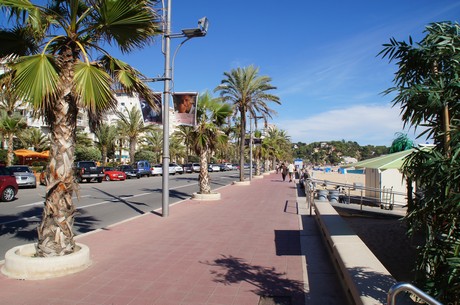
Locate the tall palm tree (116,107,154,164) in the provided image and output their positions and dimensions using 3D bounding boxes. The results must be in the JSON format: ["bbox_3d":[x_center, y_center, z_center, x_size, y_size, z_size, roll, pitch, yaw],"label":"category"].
[{"bbox_3d":[-13.800,-1.700,50.000,6.000,9.600,6.000,0,-2,11],"label":"tall palm tree"}]

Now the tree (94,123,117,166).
[{"bbox_3d":[-15.364,-0.479,42.500,3.300,6.600,3.300,0,-2,11],"label":"tree"}]

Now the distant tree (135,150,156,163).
[{"bbox_3d":[-12.834,1.467,52.000,3.400,3.300,3.400,0,-2,11],"label":"distant tree"}]

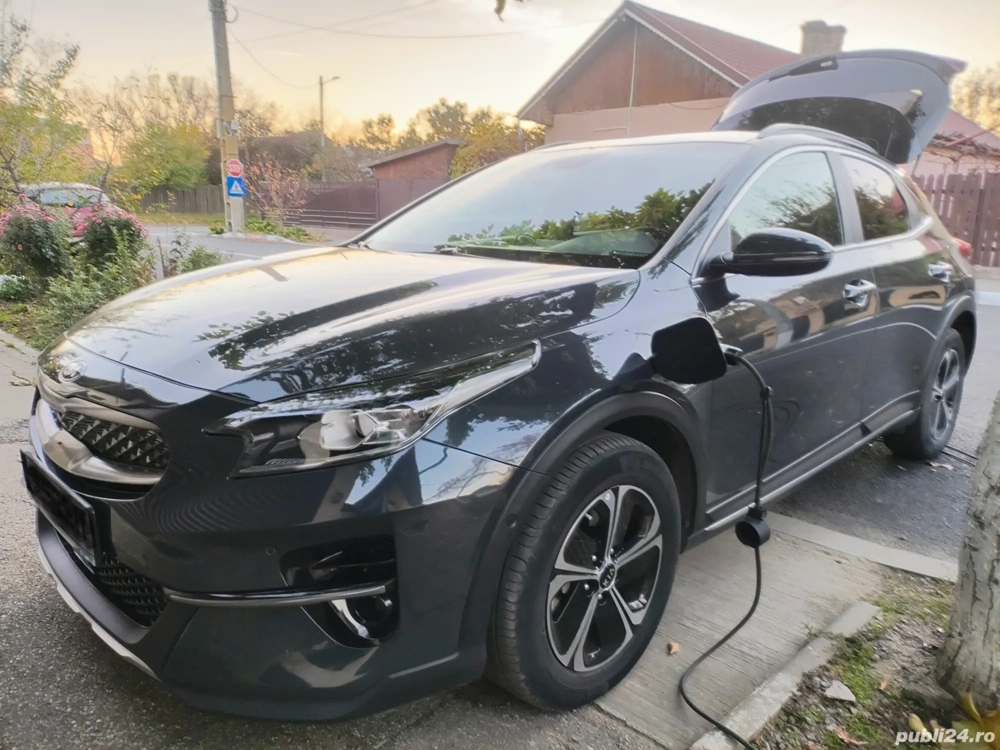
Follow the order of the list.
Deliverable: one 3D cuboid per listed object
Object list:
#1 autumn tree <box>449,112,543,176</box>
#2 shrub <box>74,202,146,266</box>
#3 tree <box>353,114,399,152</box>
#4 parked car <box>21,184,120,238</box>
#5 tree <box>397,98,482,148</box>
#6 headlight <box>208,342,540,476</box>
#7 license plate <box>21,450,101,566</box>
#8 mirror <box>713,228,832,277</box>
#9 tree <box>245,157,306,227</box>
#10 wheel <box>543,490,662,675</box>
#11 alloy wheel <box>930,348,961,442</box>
[{"bbox_3d":[-0.099,-8.149,28.500,3.700,4.500,3.500,0,13,0],"label":"autumn tree"},{"bbox_3d":[-4.949,-1.688,9.200,0.950,0.930,0.920,0,13,0],"label":"shrub"},{"bbox_3d":[-7.930,-13.408,46.000,3.100,6.300,3.000,0,13,0],"label":"tree"},{"bbox_3d":[-12.024,-4.709,20.800,3.850,1.500,1.670,2,13,7],"label":"parked car"},{"bbox_3d":[-3.518,-12.649,42.000,5.000,6.900,4.800,0,13,0],"label":"tree"},{"bbox_3d":[-0.232,0.072,1.405,0.380,0.250,0.550,8,14,33],"label":"headlight"},{"bbox_3d":[-0.997,0.291,1.629,0.020,0.122,0.525,-10,15,-44],"label":"license plate"},{"bbox_3d":[0.712,-0.318,1.883,0.190,0.140,0.240,-11,16,-43],"label":"mirror"},{"bbox_3d":[-8.082,-6.570,26.000,2.200,2.600,2.100,0,13,0],"label":"tree"},{"bbox_3d":[0.203,0.460,1.728,0.437,0.437,0.170,-11,16,-44],"label":"wheel"},{"bbox_3d":[2.096,0.085,3.538,0.437,0.437,0.170,-11,16,-43],"label":"alloy wheel"}]

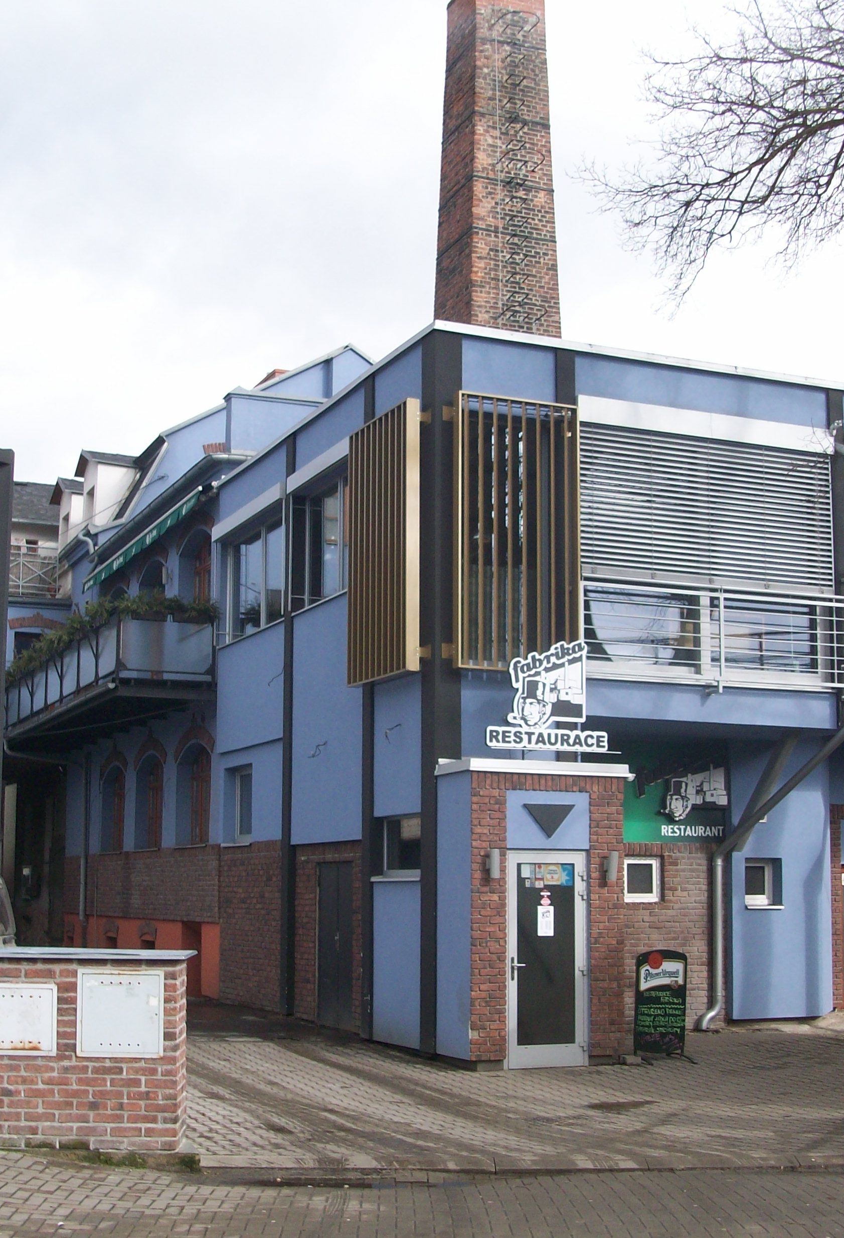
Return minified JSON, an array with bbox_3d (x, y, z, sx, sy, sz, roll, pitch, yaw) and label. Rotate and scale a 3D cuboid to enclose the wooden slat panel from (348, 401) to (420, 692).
[{"bbox_3d":[-0.470,-0.835,18.868,0.150,3.080,1.800,4,-10,-23],"label":"wooden slat panel"}]

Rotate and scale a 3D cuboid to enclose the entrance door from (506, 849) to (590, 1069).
[{"bbox_3d":[1.323,3.569,17.040,0.970,2.230,0.100,4,-10,-23],"label":"entrance door"}]

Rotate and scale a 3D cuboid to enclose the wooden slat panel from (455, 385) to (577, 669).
[{"bbox_3d":[1.085,-0.947,18.085,1.480,3.100,0.160,4,-10,-23],"label":"wooden slat panel"}]

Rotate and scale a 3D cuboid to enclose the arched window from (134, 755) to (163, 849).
[{"bbox_3d":[-4.707,3.210,28.477,0.220,1.700,1.780,4,-10,-23],"label":"arched window"}]

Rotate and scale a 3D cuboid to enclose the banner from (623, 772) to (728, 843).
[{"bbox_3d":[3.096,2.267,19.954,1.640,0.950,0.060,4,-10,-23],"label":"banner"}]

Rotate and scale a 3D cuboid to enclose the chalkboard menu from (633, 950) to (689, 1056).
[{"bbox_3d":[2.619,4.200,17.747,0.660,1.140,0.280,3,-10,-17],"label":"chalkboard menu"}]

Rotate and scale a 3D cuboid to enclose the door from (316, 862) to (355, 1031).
[{"bbox_3d":[-1.066,4.019,20.032,0.100,2.010,1.330,4,-10,-23],"label":"door"}]

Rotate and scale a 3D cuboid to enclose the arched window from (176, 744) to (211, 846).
[{"bbox_3d":[-3.601,2.809,25.992,0.220,1.700,1.780,4,-10,-23],"label":"arched window"}]

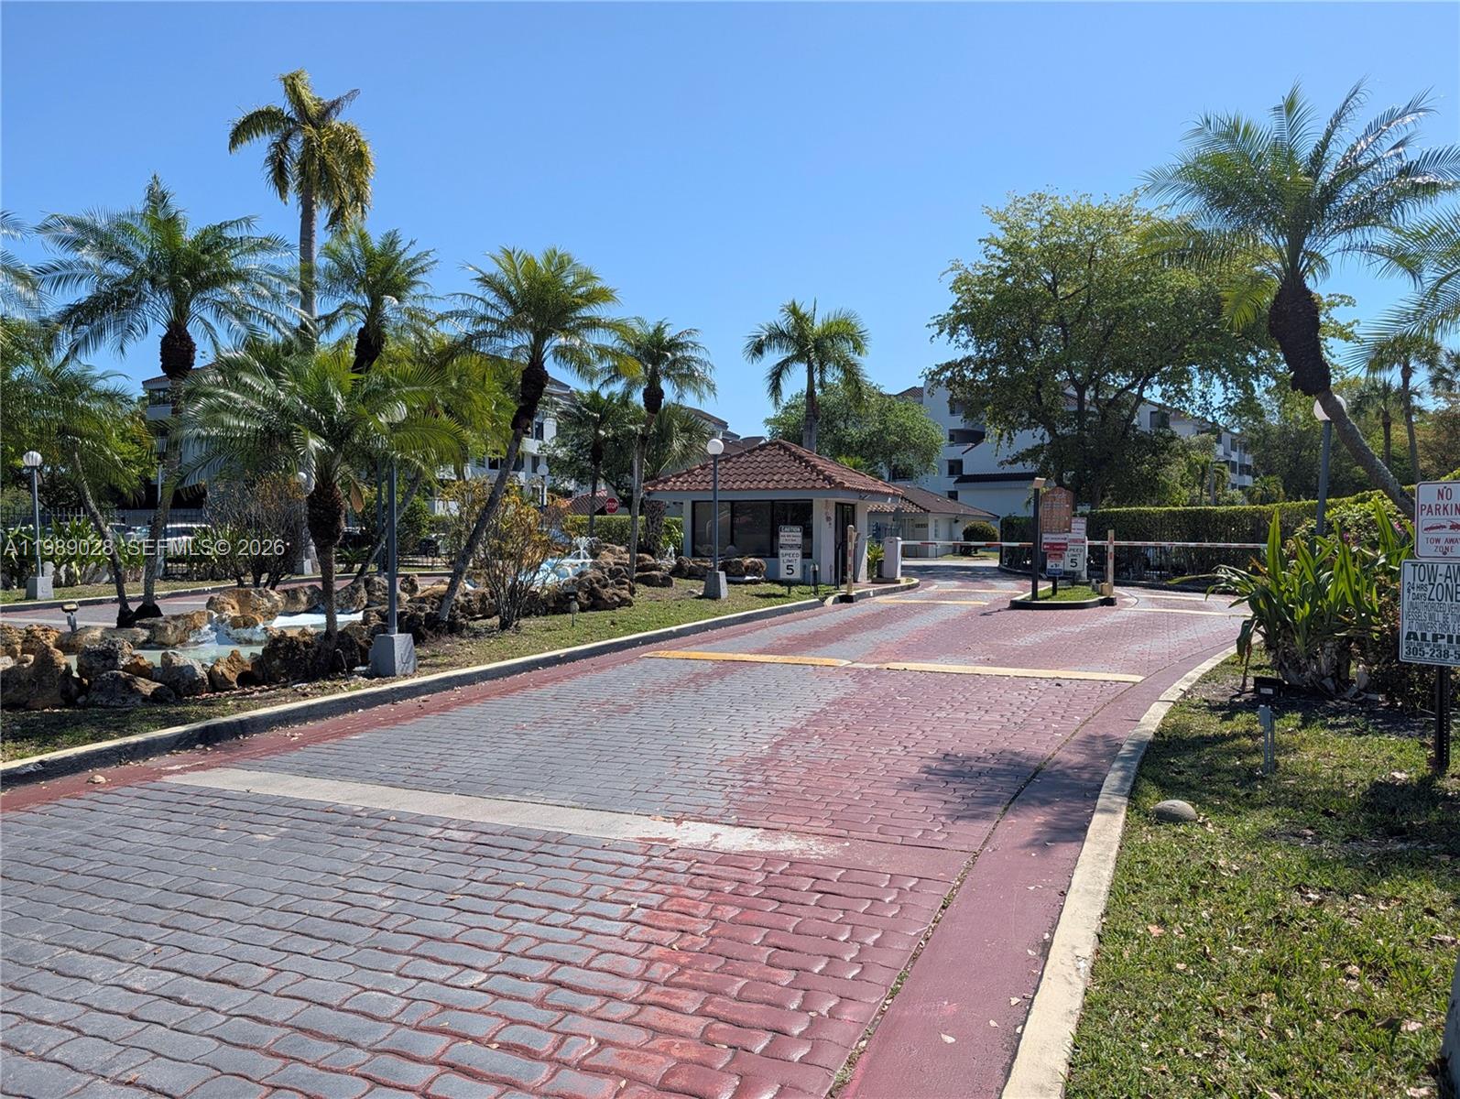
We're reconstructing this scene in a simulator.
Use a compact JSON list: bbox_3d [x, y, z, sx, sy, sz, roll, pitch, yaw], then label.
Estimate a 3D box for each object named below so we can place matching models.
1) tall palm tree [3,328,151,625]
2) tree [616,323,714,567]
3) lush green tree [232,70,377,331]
[{"bbox_3d":[-9.612,-1.064,14.900,2.300,4.391,2.300,0,2,0],"label":"tall palm tree"},{"bbox_3d":[-1.503,-2.171,22.442,2.400,5.903,2.400,0,2,0],"label":"tree"},{"bbox_3d":[-12.382,-6.636,29.302,4.200,14.688,4.200,0,2,0],"label":"lush green tree"}]

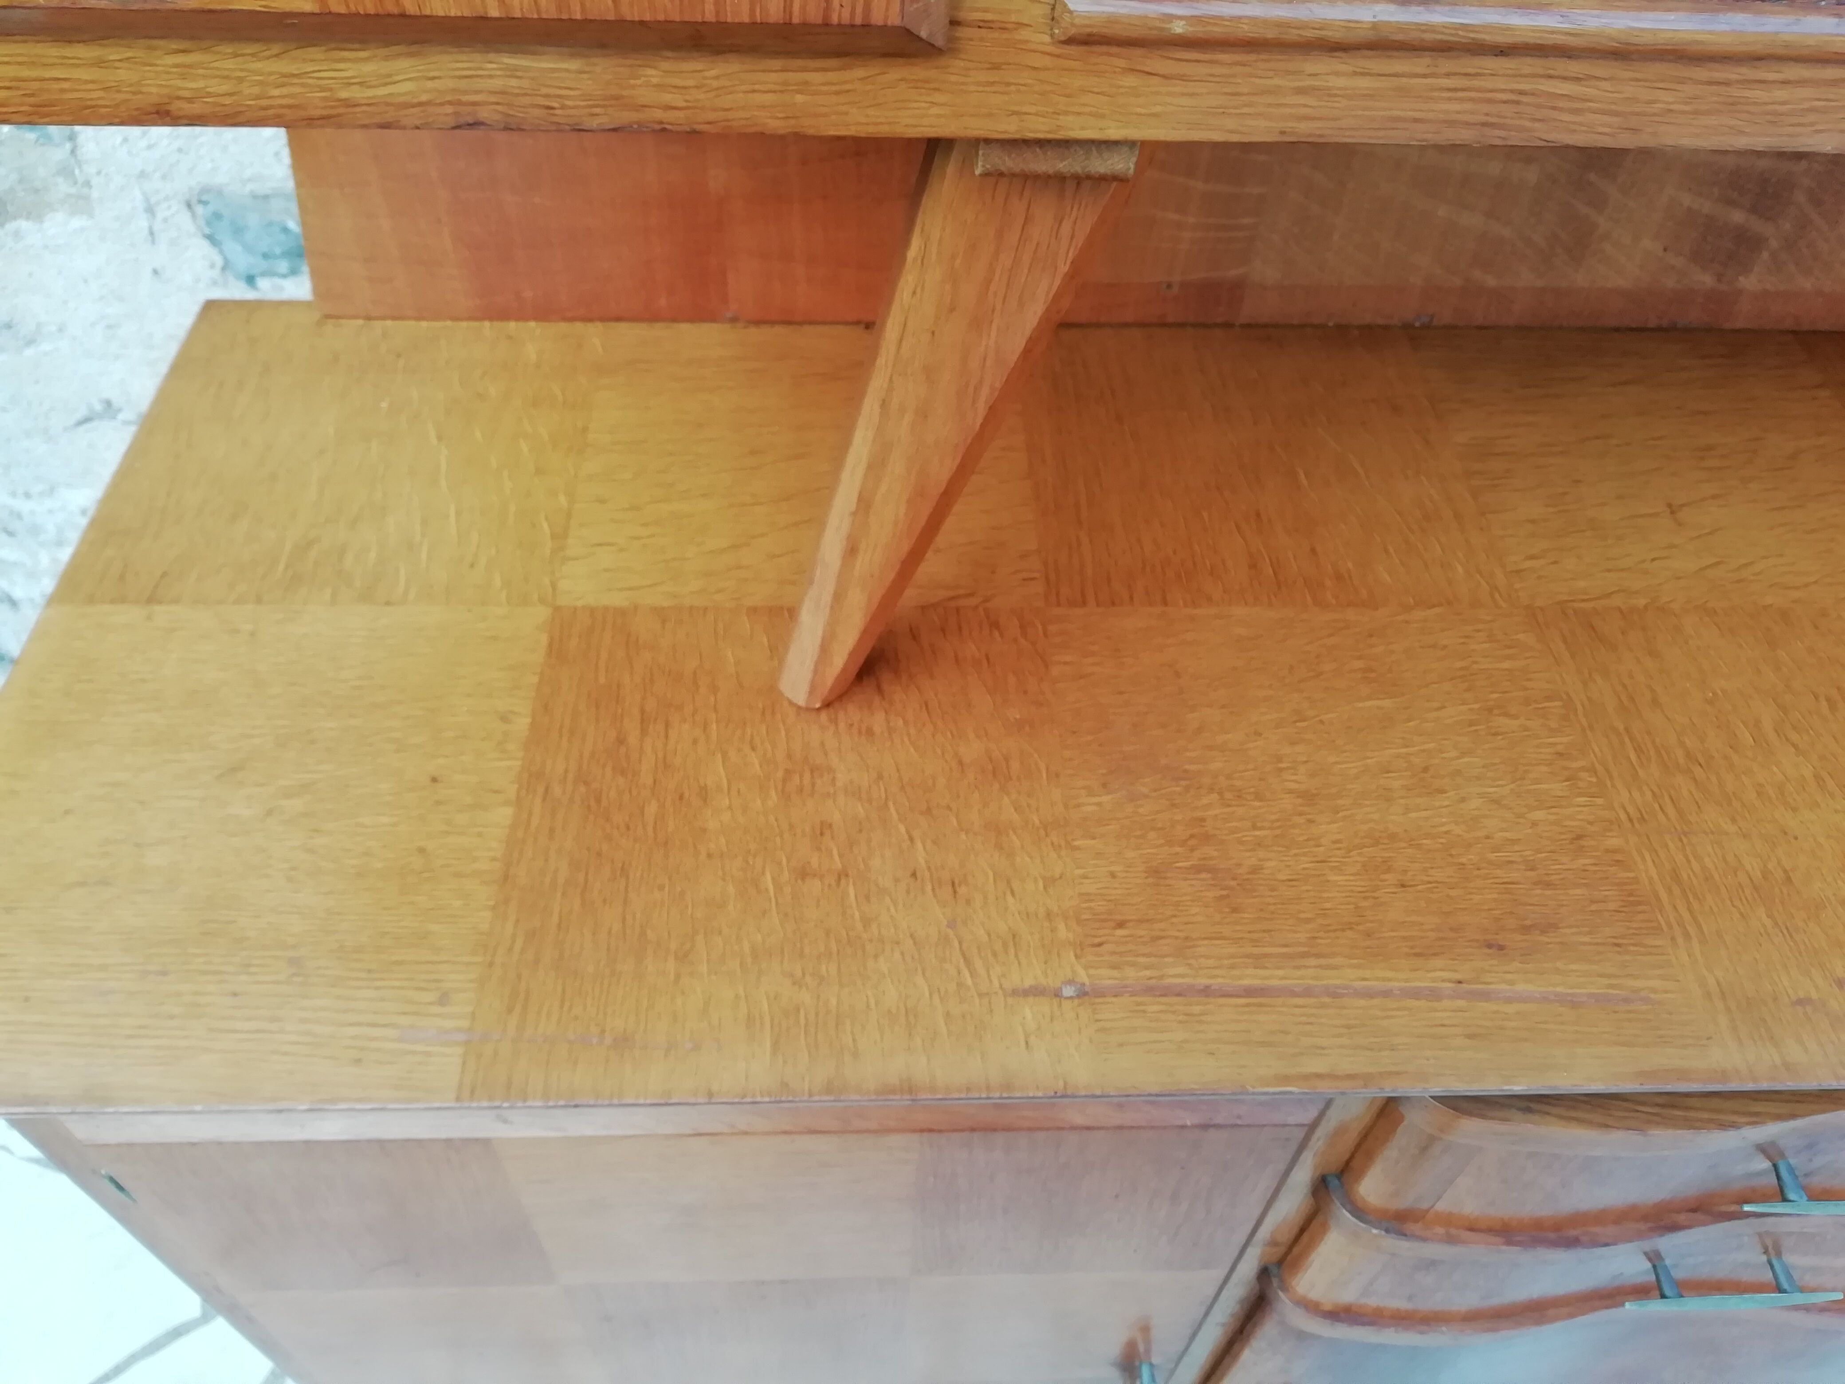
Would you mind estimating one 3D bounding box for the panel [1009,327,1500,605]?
[{"bbox_3d":[0.172,-0.121,0.746,0.234,0.020,0.224,0,50,-2],"label":"panel"}]

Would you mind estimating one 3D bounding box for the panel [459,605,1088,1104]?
[{"bbox_3d":[-0.055,0.060,0.587,0.232,0.020,0.245,0,50,-2],"label":"panel"}]

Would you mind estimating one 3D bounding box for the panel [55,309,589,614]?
[{"bbox_3d":[-0.293,-0.125,0.731,0.231,0.020,0.236,0,50,-2],"label":"panel"}]

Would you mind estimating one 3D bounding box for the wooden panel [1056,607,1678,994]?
[{"bbox_3d":[0.178,0.046,0.607,0.234,0.020,0.210,0,50,-2],"label":"wooden panel"}]

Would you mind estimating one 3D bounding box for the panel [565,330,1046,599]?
[{"bbox_3d":[-0.061,-0.120,0.737,0.232,0.020,0.224,0,50,-2],"label":"panel"}]

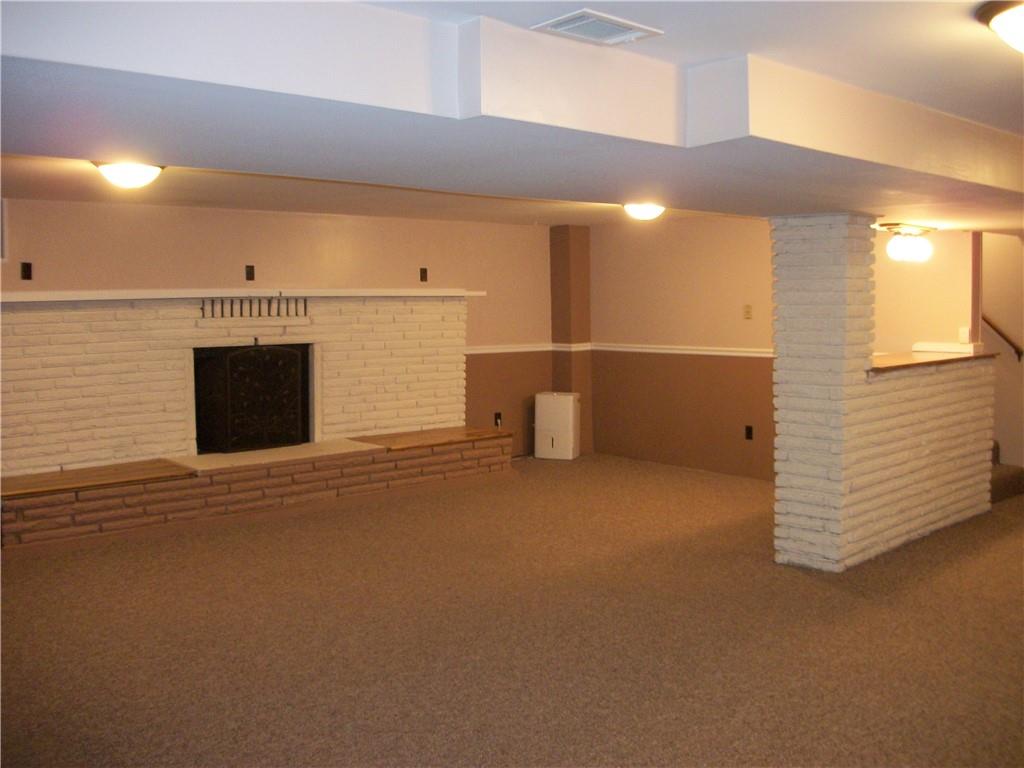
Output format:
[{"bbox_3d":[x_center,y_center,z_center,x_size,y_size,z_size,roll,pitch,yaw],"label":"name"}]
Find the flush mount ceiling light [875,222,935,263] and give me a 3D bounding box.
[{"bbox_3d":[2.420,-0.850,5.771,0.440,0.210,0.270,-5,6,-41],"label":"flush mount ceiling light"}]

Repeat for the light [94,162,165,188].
[{"bbox_3d":[-1.767,-0.969,4.379,0.350,0.130,0.350,-5,6,-41],"label":"light"}]

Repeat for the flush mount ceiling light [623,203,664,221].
[{"bbox_3d":[0.938,-1.227,6.728,0.350,0.130,0.350,-1,5,0],"label":"flush mount ceiling light"}]

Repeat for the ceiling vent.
[{"bbox_3d":[0.222,-0.903,2.414,0.305,0.025,0.200,-5,6,-41],"label":"ceiling vent"}]

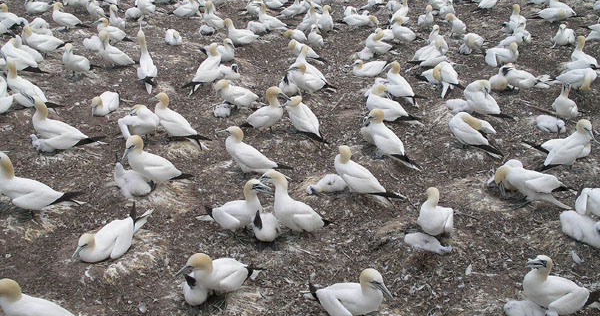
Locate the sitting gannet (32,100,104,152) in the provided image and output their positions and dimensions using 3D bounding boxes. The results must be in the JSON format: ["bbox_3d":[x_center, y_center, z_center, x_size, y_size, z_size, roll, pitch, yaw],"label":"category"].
[{"bbox_3d":[-2.206,-0.313,6.144,0.640,0.430,0.240,2,25,4],"label":"sitting gannet"}]

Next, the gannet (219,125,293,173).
[{"bbox_3d":[-0.381,-0.023,5.234,0.709,0.440,0.220,10,27,20],"label":"gannet"}]

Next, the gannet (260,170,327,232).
[{"bbox_3d":[-0.022,0.295,4.449,0.512,0.499,0.220,-4,25,-9],"label":"gannet"}]

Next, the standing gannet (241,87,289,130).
[{"bbox_3d":[-0.335,-0.483,6.240,0.491,0.459,0.220,8,26,16],"label":"standing gannet"}]

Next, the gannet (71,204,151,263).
[{"bbox_3d":[-1.238,0.492,4.275,0.540,0.280,0.250,-14,28,-27],"label":"gannet"}]

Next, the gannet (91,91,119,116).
[{"bbox_3d":[-2.141,-0.644,7.166,0.230,0.280,0.560,11,27,23],"label":"gannet"}]

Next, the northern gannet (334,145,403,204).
[{"bbox_3d":[0.579,0.142,5.412,0.640,0.460,0.220,10,27,21],"label":"northern gannet"}]

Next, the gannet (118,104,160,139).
[{"bbox_3d":[-1.601,-0.372,6.421,0.500,0.380,0.320,11,27,23],"label":"gannet"}]

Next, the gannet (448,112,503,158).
[{"bbox_3d":[1.786,-0.246,6.553,0.610,0.370,0.220,14,28,27],"label":"gannet"}]

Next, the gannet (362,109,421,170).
[{"bbox_3d":[0.803,-0.189,5.623,0.599,0.429,0.220,18,31,34],"label":"gannet"}]

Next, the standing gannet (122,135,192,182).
[{"bbox_3d":[-1.138,0.028,5.123,0.594,0.437,0.220,3,25,5],"label":"standing gannet"}]

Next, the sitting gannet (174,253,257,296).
[{"bbox_3d":[-0.473,0.676,3.815,0.531,0.321,0.240,-10,27,-21],"label":"sitting gannet"}]

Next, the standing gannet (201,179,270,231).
[{"bbox_3d":[-0.489,0.373,4.873,0.600,0.450,0.210,6,26,12],"label":"standing gannet"}]

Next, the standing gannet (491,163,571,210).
[{"bbox_3d":[1.972,0.246,5.441,0.660,0.370,0.230,5,25,11],"label":"standing gannet"}]

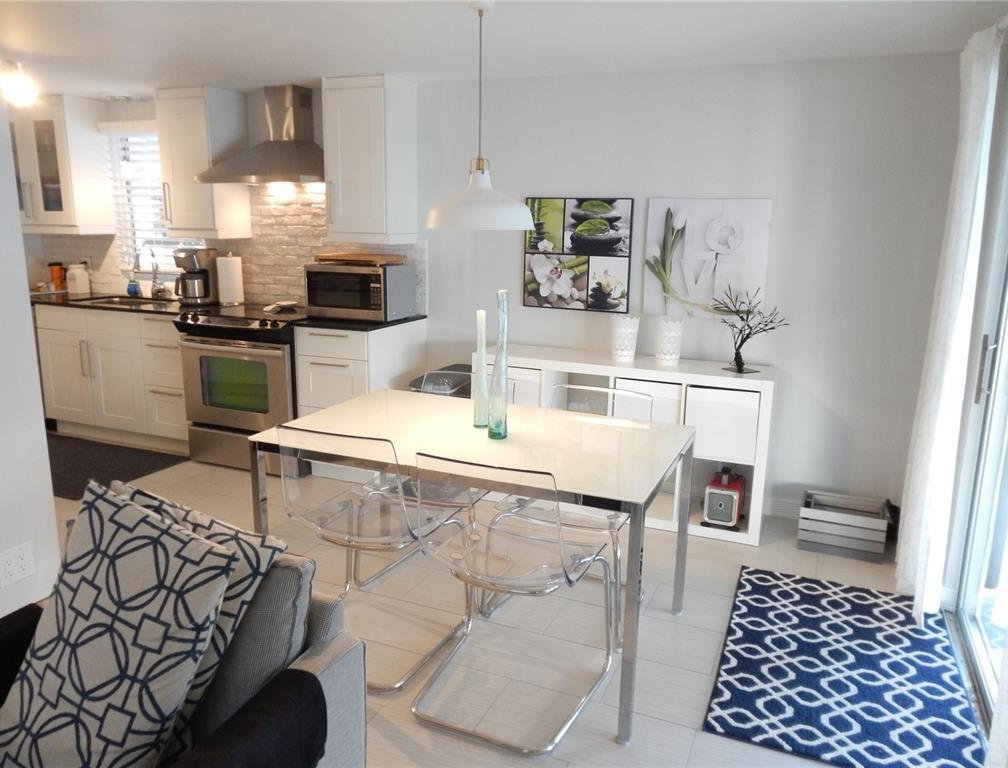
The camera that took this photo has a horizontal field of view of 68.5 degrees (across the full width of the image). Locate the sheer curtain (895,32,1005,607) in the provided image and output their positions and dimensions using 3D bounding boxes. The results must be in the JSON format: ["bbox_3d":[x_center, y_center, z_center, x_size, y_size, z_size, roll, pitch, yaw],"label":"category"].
[{"bbox_3d":[1.672,-0.161,2.752,0.165,2.130,0.440,6,14,22],"label":"sheer curtain"}]

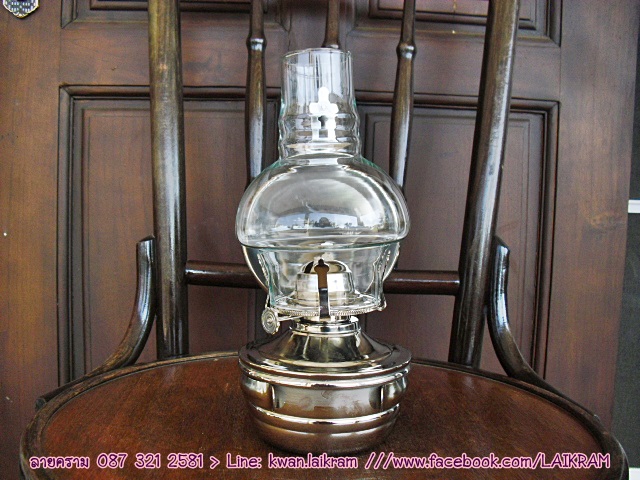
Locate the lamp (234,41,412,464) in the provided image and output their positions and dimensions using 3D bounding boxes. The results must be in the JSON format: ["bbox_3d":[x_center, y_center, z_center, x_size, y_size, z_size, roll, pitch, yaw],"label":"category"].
[{"bbox_3d":[0.003,0.005,0.459,0.120,0.260,0.120,0,4,0],"label":"lamp"}]

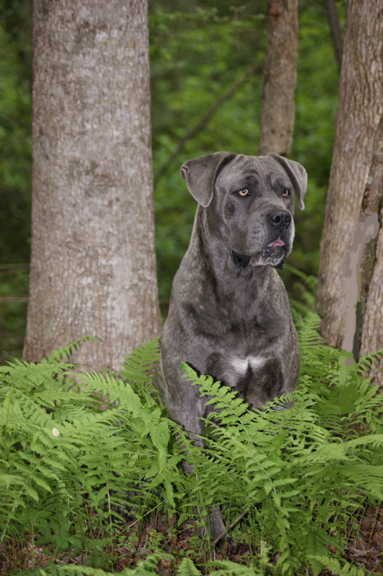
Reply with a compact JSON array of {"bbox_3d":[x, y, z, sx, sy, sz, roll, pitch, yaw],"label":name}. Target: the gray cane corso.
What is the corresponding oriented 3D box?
[{"bbox_3d":[0.010,0.110,4.420,0.420,0.860,0.680,-2,6,-21],"label":"gray cane corso"}]

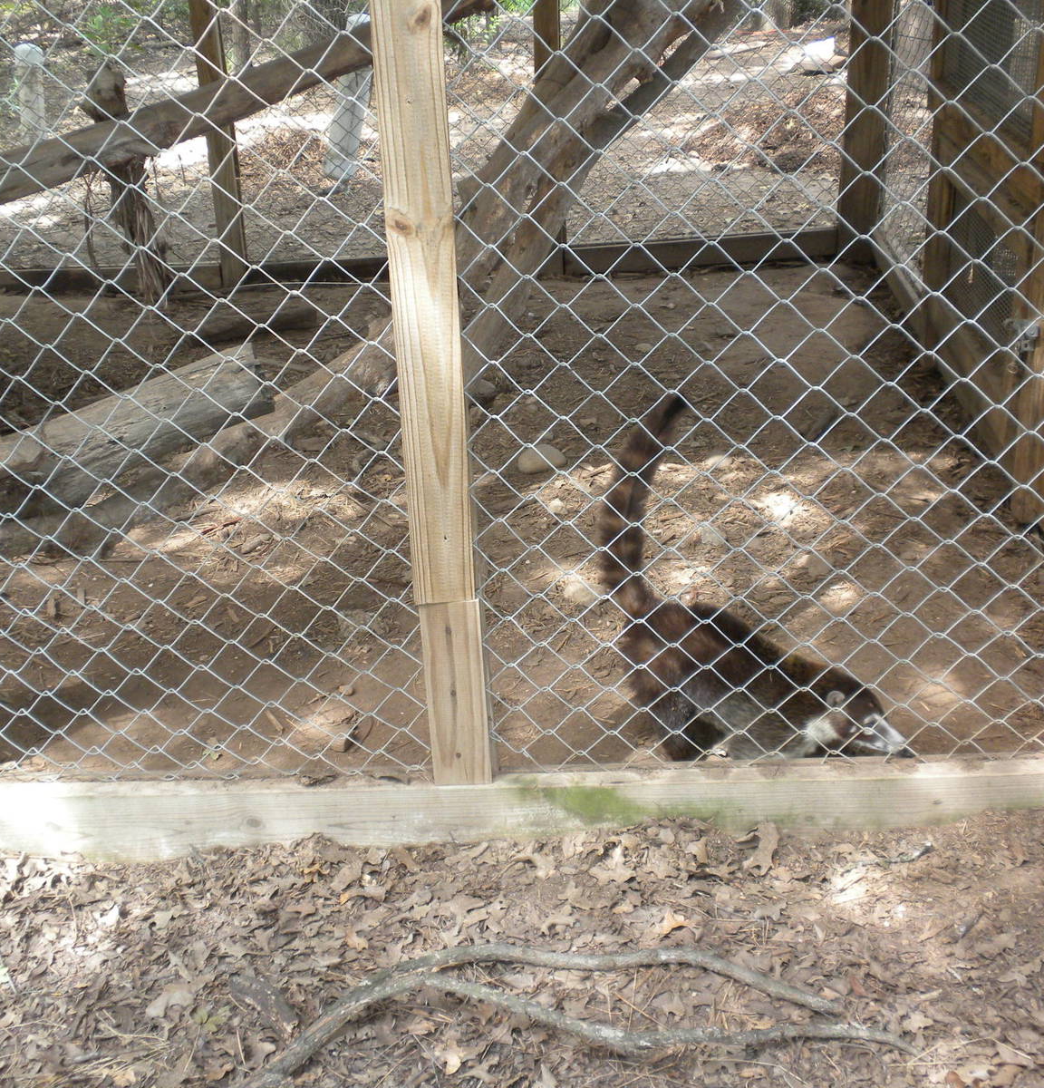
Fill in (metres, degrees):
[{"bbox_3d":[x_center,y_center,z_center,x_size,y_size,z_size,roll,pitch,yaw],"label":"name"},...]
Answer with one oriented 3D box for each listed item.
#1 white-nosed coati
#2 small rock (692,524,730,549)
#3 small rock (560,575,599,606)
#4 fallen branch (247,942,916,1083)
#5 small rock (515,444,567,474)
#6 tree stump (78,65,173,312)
[{"bbox_3d":[0.360,0.064,2.376,0.490,0.590,0.190,2,23,11],"label":"white-nosed coati"},{"bbox_3d":[0.402,-0.014,3.293,0.082,0.043,0.065,-2,23,0],"label":"small rock"},{"bbox_3d":[0.114,0.092,3.061,0.080,0.048,0.068,-2,23,0],"label":"small rock"},{"bbox_3d":[0.071,0.593,2.006,0.830,0.060,0.260,-2,23,0],"label":"fallen branch"},{"bbox_3d":[0.047,-0.205,3.765,0.125,0.065,0.095,-2,23,0],"label":"small rock"},{"bbox_3d":[-1.312,-1.195,5.150,0.230,0.800,0.200,-2,23,0],"label":"tree stump"}]

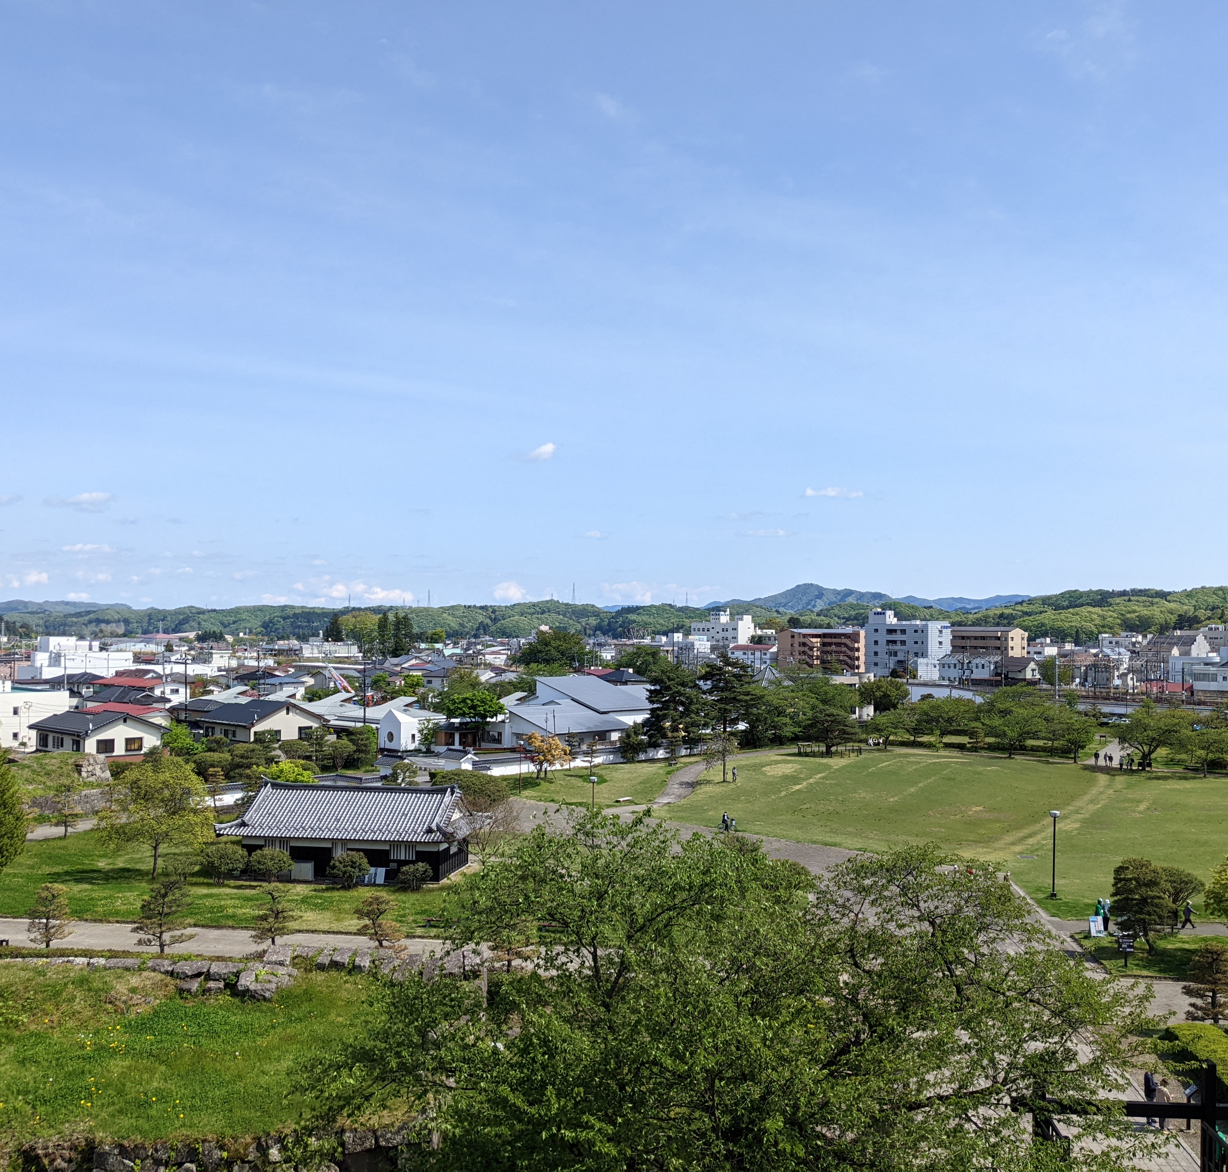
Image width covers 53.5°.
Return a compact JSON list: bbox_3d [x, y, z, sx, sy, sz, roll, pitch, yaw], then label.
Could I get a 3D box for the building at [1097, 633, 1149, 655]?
[{"bbox_3d":[164.145,20.842,392.637,9.500,11.181,13.000,1,-2,-38],"label":"building"}]

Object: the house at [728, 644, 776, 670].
[{"bbox_3d":[49.609,23.858,420.866,9.000,9.300,17.500,2,-2,-45],"label":"house"}]

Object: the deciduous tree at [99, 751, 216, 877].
[{"bbox_3d":[-29.649,14.865,78.765,7.405,8.010,7.405,0,-2,0],"label":"deciduous tree"}]

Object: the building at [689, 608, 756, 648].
[{"bbox_3d":[41.939,19.775,466.119,9.500,20.000,23.000,2,-2,-45],"label":"building"}]

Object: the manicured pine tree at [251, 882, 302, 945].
[{"bbox_3d":[-17.471,16.838,62.693,2.510,3.260,2.510,0,-2,0],"label":"manicured pine tree"}]

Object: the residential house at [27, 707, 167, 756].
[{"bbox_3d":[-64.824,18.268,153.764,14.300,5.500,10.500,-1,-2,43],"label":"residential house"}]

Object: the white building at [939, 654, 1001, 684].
[{"bbox_3d":[90.078,20.277,304.003,8.000,6.620,15.500,2,-2,-42],"label":"white building"}]

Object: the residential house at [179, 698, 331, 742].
[{"bbox_3d":[-49.170,18.650,168.707,11.800,5.641,15.500,2,-2,-45],"label":"residential house"}]

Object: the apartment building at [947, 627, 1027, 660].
[{"bbox_3d":[112.794,19.109,369.517,9.000,13.074,23.000,1,-2,-37],"label":"apartment building"}]

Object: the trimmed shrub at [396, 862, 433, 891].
[{"bbox_3d":[-12.277,17.909,74.991,2.200,1.800,2.100,0,-2,0],"label":"trimmed shrub"}]

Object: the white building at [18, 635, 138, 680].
[{"bbox_3d":[-129.144,18.613,292.716,15.000,12.600,22.000,-2,-2,44],"label":"white building"}]

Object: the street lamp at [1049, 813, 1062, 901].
[{"bbox_3d":[26.757,16.305,74.049,0.637,5.210,0.637,0,-2,0],"label":"street lamp"}]

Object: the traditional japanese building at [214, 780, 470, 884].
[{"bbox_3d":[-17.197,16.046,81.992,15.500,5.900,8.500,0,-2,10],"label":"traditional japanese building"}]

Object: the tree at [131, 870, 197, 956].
[{"bbox_3d":[-22.346,16.205,60.606,3.100,4.400,2.900,0,-2,0],"label":"tree"}]

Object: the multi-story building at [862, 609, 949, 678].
[{"bbox_3d":[83.526,16.648,343.911,12.800,19.400,19.000,2,-2,-45],"label":"multi-story building"}]

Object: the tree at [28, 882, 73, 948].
[{"bbox_3d":[-28.751,16.754,61.987,2.296,3.320,2.296,0,-2,0],"label":"tree"}]

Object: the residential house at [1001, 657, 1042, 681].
[{"bbox_3d":[101.608,21.498,306.395,7.800,6.800,8.800,1,-2,-40],"label":"residential house"}]

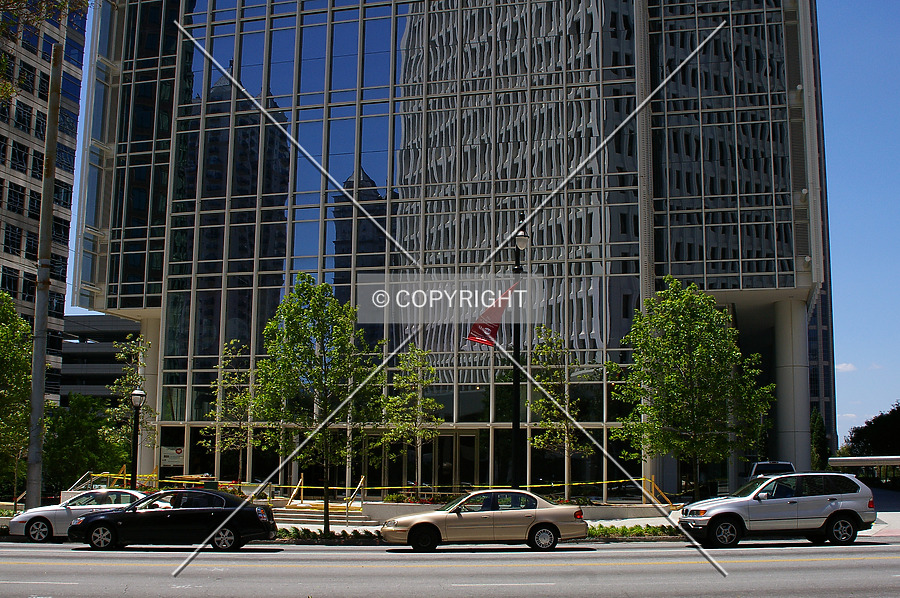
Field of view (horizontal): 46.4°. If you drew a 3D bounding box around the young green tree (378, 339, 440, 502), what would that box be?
[{"bbox_3d":[-1.517,4.516,39.307,2.323,5.817,2.323,1,-10,0],"label":"young green tree"}]

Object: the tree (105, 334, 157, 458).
[{"bbox_3d":[-11.583,4.178,38.000,2.200,5.700,2.200,1,-10,0],"label":"tree"}]

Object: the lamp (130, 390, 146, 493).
[{"bbox_3d":[-8.723,4.422,29.300,0.420,4.000,0.420,1,-10,0],"label":"lamp"}]

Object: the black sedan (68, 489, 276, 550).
[{"bbox_3d":[-6.494,5.219,24.925,4.860,1.470,1.790,1,-10,-1],"label":"black sedan"}]

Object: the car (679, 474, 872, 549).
[{"bbox_3d":[8.135,5.290,26.235,4.670,1.710,1.870,1,-10,-1],"label":"car"}]

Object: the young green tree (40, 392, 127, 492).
[{"bbox_3d":[-18.952,7.801,55.000,4.700,5.700,4.500,1,-10,0],"label":"young green tree"}]

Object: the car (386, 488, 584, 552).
[{"bbox_3d":[0.759,5.146,24.500,4.840,1.420,1.760,1,-10,-2],"label":"car"}]

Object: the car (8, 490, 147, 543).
[{"bbox_3d":[-8.789,5.676,27.400,4.850,1.430,1.810,1,-10,-2],"label":"car"}]

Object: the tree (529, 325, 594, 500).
[{"bbox_3d":[4.112,4.139,38.676,2.434,6.467,2.434,1,-10,0],"label":"tree"}]

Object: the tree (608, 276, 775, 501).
[{"bbox_3d":[7.025,2.931,30.467,4.833,7.309,4.592,1,-10,0],"label":"tree"}]

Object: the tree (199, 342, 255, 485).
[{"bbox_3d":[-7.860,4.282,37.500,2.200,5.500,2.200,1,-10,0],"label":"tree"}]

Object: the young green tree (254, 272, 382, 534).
[{"bbox_3d":[-3.751,2.903,29.940,3.651,7.460,3.651,1,-10,0],"label":"young green tree"}]

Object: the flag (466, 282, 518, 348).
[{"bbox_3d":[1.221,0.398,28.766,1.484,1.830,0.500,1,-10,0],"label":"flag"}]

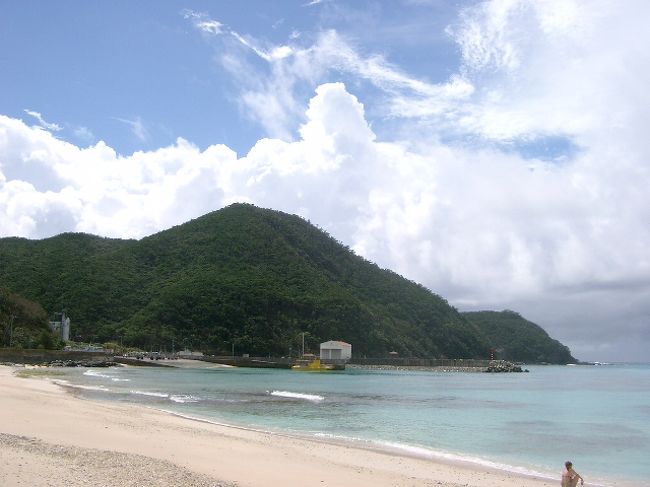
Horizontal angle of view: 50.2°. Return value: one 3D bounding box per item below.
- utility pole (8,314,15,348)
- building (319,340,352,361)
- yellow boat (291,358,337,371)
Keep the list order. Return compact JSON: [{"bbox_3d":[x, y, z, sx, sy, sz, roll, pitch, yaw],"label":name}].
[{"bbox_3d":[-91.888,25.793,203.560,1.000,10.000,0.500,0,-10,0],"label":"utility pole"},{"bbox_3d":[4.472,46.279,301.511,10.200,8.300,10.800,-4,-10,22],"label":"building"},{"bbox_3d":[-4.731,49.736,285.705,17.800,5.000,4.500,-2,-10,10],"label":"yellow boat"}]

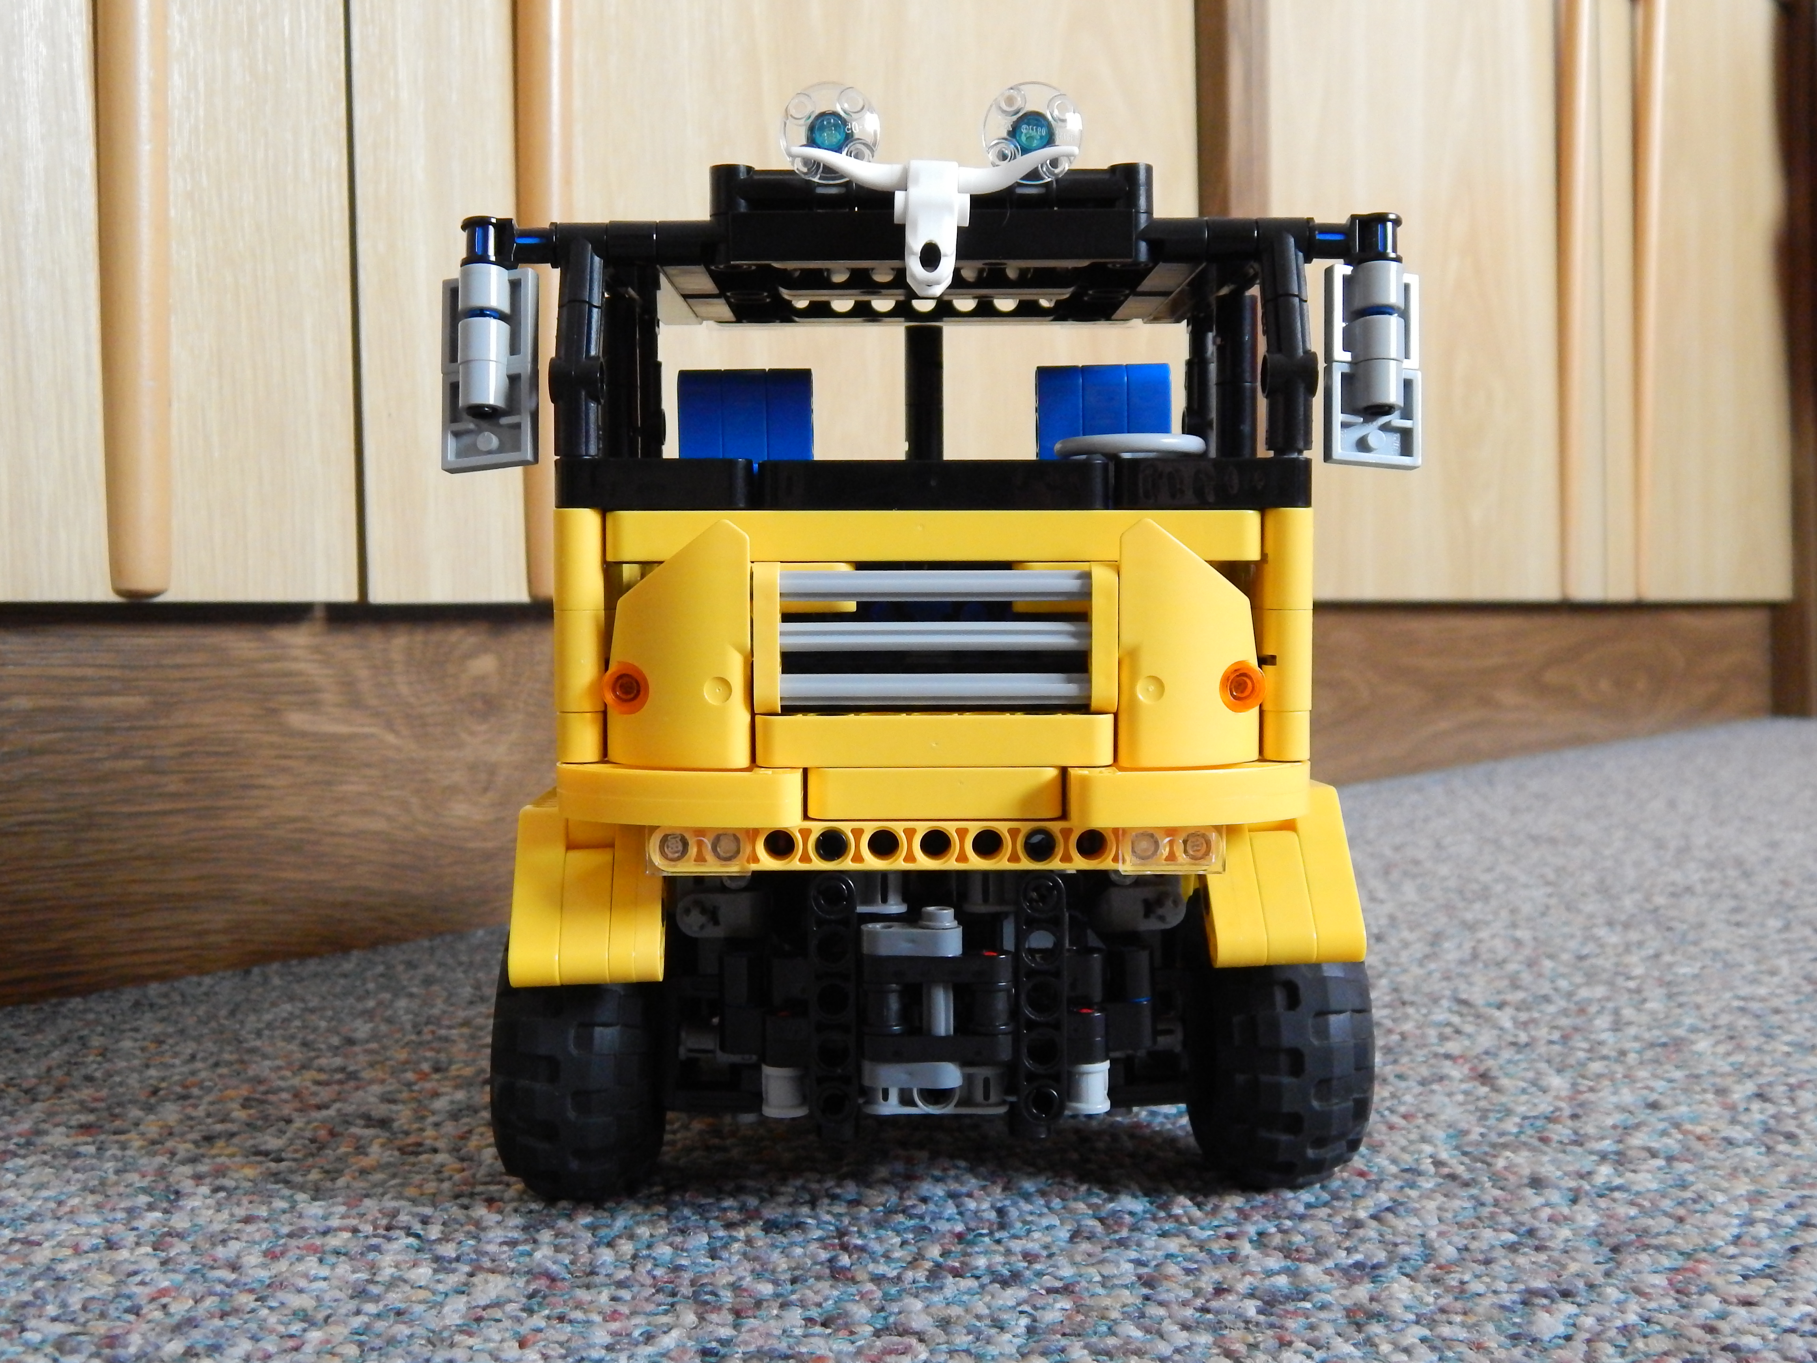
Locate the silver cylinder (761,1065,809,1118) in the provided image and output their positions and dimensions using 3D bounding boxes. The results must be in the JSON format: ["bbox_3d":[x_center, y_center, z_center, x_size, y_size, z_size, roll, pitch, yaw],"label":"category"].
[{"bbox_3d":[-0.020,0.065,0.318,0.007,0.008,0.007,0,3,0],"label":"silver cylinder"}]

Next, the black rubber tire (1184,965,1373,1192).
[{"bbox_3d":[0.064,0.060,0.347,0.027,0.056,0.056,0,3,-3],"label":"black rubber tire"}]

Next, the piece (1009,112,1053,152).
[{"bbox_3d":[0.020,-0.088,0.322,0.007,0.007,0.005,0,3,0],"label":"piece"}]

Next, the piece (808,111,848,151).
[{"bbox_3d":[-0.013,-0.088,0.321,0.007,0.007,0.005,0,3,0],"label":"piece"}]

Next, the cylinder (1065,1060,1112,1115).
[{"bbox_3d":[0.029,0.065,0.319,0.007,0.008,0.007,0,3,0],"label":"cylinder"}]

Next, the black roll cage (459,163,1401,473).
[{"bbox_3d":[0.003,-0.060,0.364,0.149,0.048,0.100,0,3,0],"label":"black roll cage"}]

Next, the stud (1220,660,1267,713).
[{"bbox_3d":[0.052,0.001,0.310,0.008,0.008,0.004,-1,3,-15],"label":"stud"}]

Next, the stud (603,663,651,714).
[{"bbox_3d":[-0.044,0.001,0.309,0.008,0.008,0.004,1,3,15],"label":"stud"}]

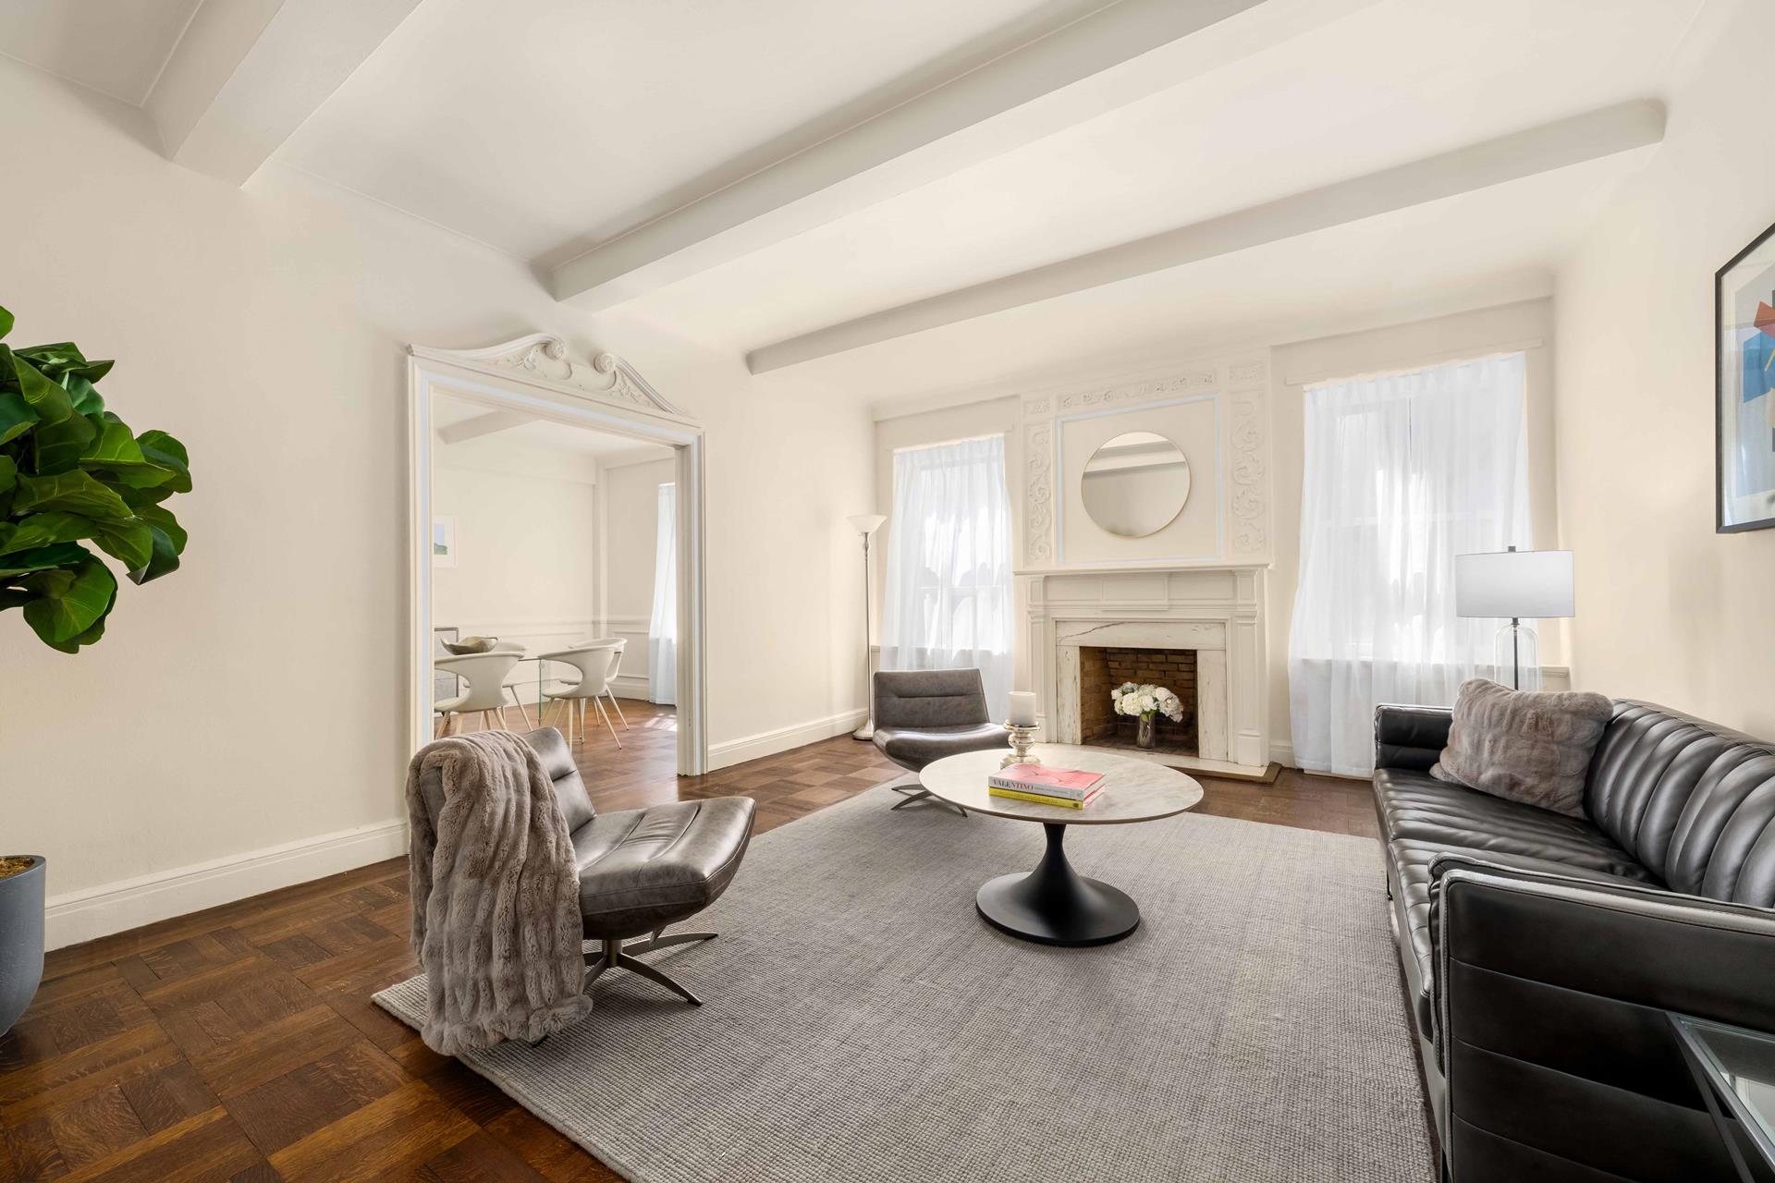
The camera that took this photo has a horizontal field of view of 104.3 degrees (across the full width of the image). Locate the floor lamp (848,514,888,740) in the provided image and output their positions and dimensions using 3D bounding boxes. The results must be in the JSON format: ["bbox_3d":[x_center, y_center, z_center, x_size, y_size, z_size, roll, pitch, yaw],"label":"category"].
[{"bbox_3d":[-0.150,0.277,5.651,0.329,1.806,0.329,-1,0,0],"label":"floor lamp"}]

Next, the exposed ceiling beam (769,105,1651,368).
[{"bbox_3d":[0.993,-1.663,3.833,4.506,0.153,0.301,-1,-1,33],"label":"exposed ceiling beam"}]

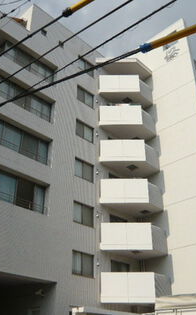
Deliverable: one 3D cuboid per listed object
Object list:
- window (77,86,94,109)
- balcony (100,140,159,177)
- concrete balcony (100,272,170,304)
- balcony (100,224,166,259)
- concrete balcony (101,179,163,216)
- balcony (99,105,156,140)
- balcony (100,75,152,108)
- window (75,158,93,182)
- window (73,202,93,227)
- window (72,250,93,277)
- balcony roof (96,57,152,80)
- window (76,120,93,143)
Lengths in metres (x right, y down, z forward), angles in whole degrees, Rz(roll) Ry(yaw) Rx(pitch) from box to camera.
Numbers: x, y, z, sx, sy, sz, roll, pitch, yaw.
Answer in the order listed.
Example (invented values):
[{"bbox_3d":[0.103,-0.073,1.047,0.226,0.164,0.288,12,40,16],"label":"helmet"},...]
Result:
[{"bbox_3d":[-0.844,-4.107,23.456,0.150,1.189,1.569,-24,-36,37],"label":"window"},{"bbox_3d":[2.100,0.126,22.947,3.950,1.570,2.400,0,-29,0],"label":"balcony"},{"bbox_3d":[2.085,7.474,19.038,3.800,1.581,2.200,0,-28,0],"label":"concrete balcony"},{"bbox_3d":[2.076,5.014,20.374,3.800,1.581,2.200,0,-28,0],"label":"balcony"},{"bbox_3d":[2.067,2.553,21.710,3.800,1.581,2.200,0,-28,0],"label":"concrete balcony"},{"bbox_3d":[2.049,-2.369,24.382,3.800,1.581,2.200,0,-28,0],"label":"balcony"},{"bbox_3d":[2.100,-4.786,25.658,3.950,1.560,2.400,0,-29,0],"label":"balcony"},{"bbox_3d":[-0.826,0.815,20.784,0.150,1.189,1.569,-24,-36,37],"label":"window"},{"bbox_3d":[-0.818,3.297,19.526,0.120,1.200,1.650,-25,-38,38],"label":"window"},{"bbox_3d":[-0.807,5.736,18.112,0.150,1.189,1.569,-24,-36,37],"label":"window"},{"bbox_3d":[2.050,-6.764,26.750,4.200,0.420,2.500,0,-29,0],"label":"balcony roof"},{"bbox_3d":[-0.835,-1.646,22.120,0.150,1.189,1.569,-24,-36,37],"label":"window"}]

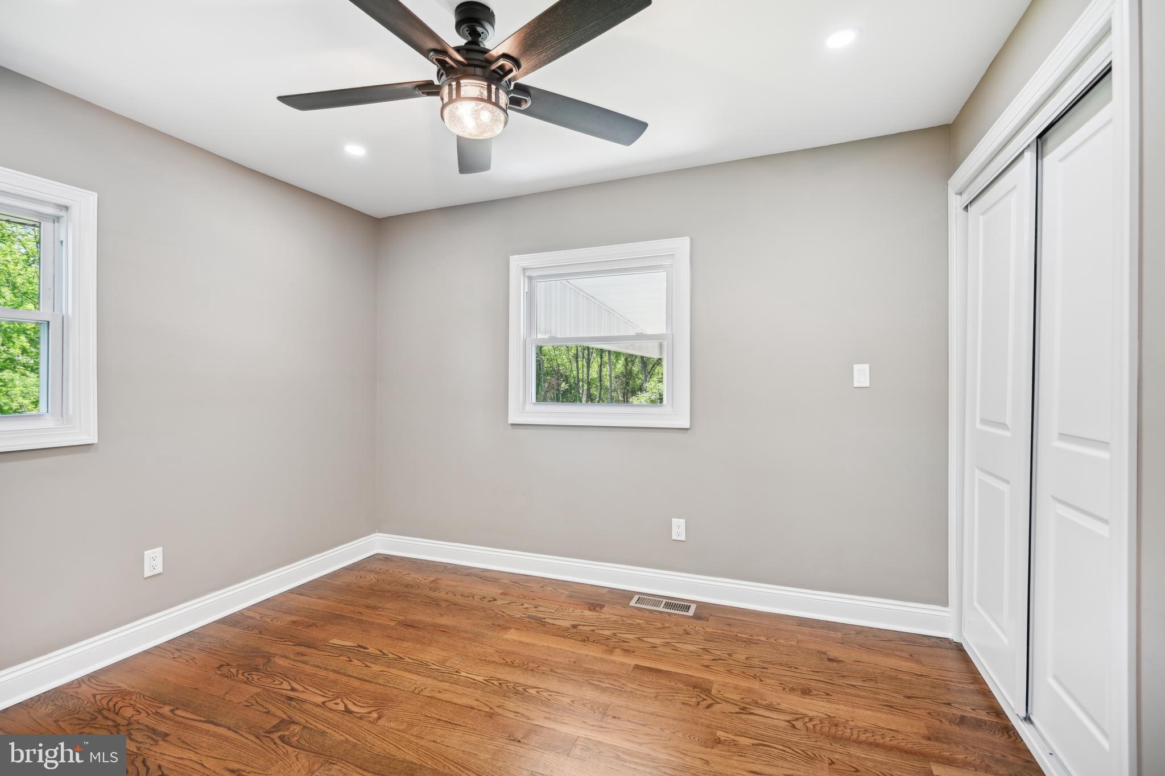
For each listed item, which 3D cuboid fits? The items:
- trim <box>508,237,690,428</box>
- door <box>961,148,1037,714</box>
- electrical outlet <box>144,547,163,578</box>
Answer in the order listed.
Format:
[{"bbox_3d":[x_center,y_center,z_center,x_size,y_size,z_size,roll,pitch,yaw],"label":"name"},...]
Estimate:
[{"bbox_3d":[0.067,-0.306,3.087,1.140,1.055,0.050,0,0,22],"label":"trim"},{"bbox_3d":[1.656,0.164,2.080,0.036,1.960,0.615,0,0,22],"label":"door"},{"bbox_3d":[-1.980,0.807,2.393,0.010,0.119,0.075,0,0,22],"label":"electrical outlet"}]

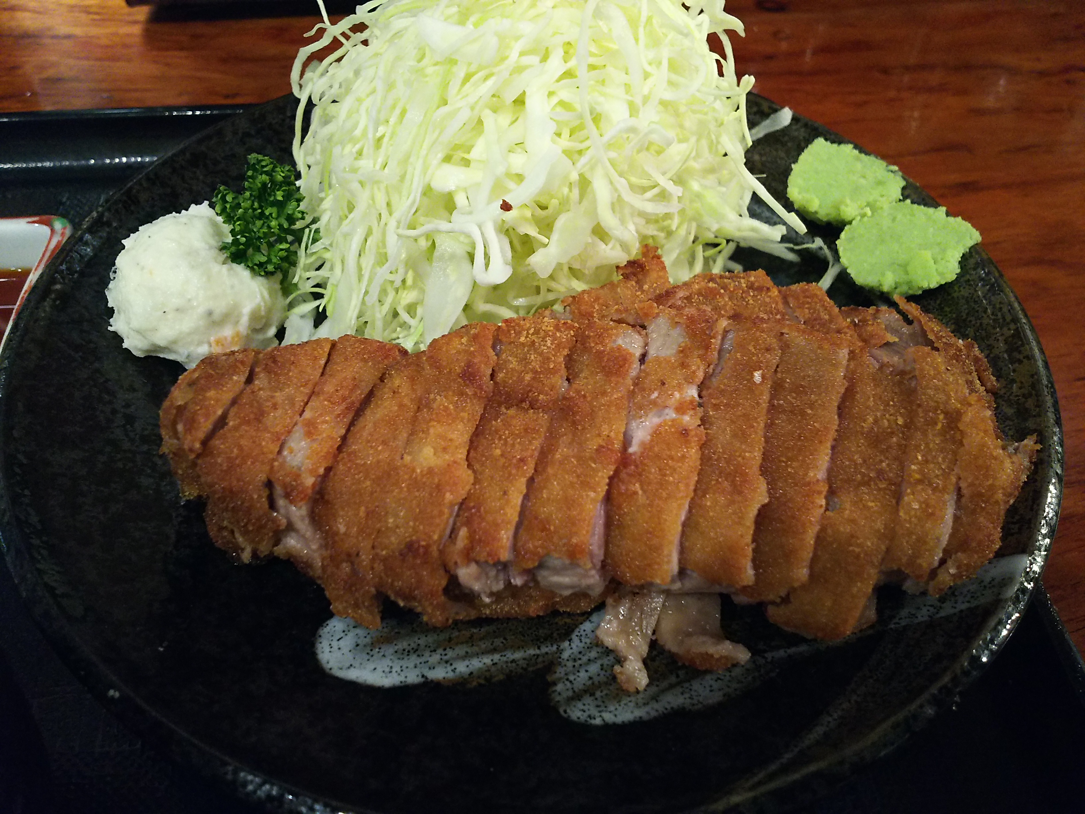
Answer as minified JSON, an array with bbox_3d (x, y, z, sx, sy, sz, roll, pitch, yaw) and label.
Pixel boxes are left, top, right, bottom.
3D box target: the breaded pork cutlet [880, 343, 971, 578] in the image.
[{"bbox_3d":[0.093,0.011,0.196,0.013,0.021,0.055,18,52,13],"label":"breaded pork cutlet"}]

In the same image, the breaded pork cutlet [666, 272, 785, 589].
[{"bbox_3d":[0.047,0.001,0.203,0.016,0.022,0.085,12,51,9],"label":"breaded pork cutlet"}]

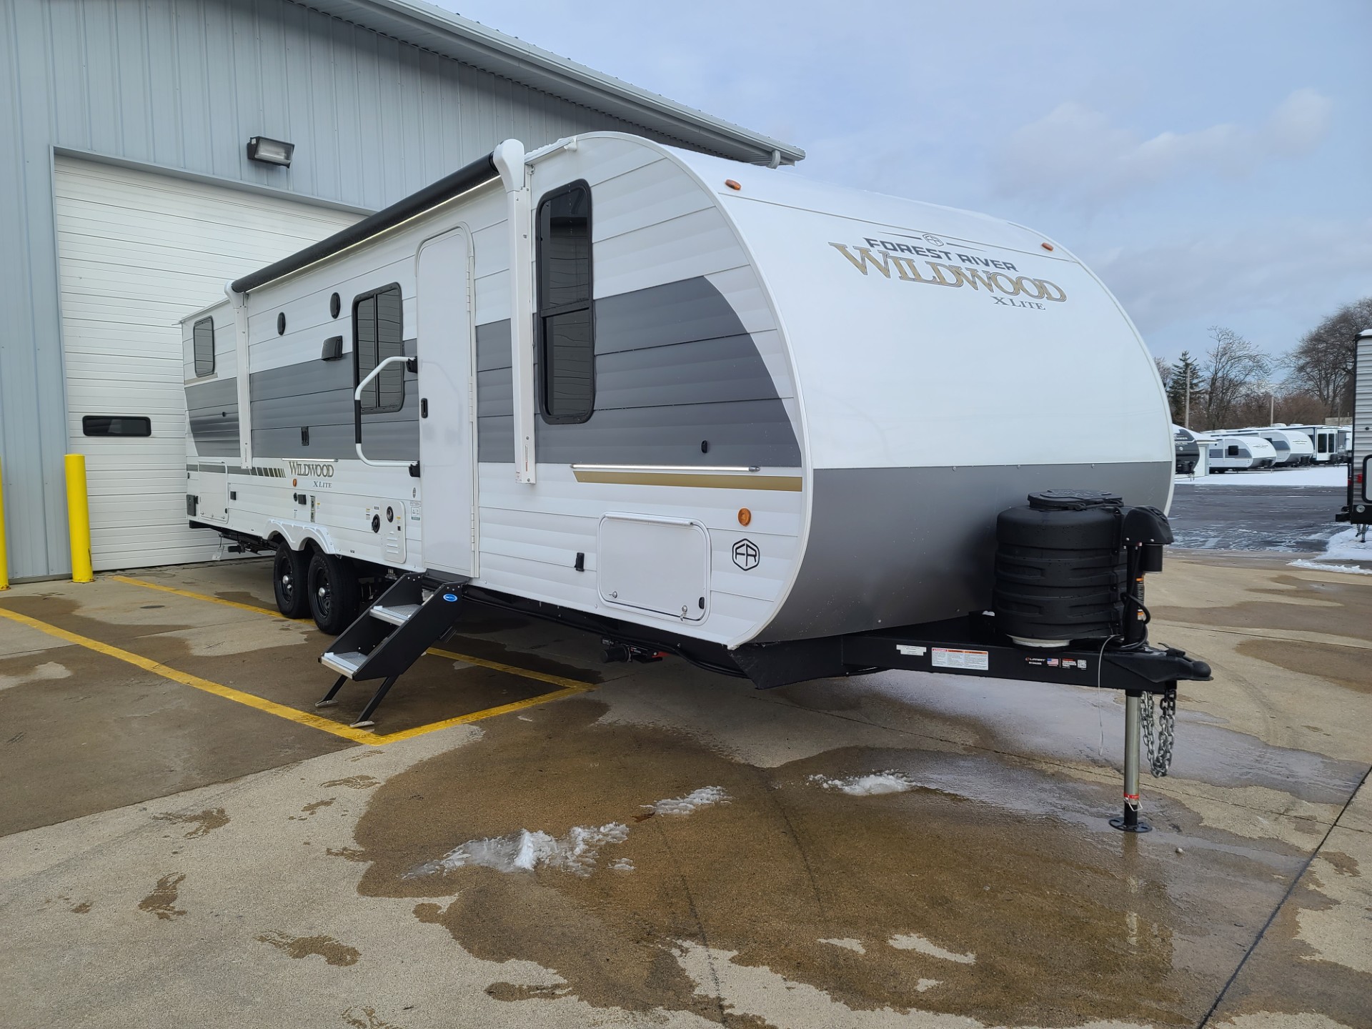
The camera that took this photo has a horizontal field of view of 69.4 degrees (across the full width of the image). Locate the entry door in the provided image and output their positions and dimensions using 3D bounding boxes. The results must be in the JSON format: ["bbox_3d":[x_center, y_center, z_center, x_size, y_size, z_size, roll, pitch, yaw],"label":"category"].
[{"bbox_3d":[-1.282,-0.599,5.302,0.070,1.822,0.718,-3,5,-38],"label":"entry door"}]

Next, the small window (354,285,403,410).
[{"bbox_3d":[-1.878,-0.992,6.029,0.060,0.754,0.783,-3,5,-38],"label":"small window"}]

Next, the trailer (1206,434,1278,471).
[{"bbox_3d":[40.800,-4.660,74.900,2.440,2.880,8.000,-2,4,-21],"label":"trailer"}]

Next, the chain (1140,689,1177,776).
[{"bbox_3d":[1.703,0.795,3.594,0.080,0.315,0.110,-3,5,-38],"label":"chain"}]

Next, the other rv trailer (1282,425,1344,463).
[{"bbox_3d":[52.900,-6.240,88.800,2.500,3.500,11.000,-1,4,-17],"label":"other rv trailer"}]

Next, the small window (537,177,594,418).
[{"bbox_3d":[-0.530,-0.909,4.323,0.060,1.033,0.464,-3,5,-38],"label":"small window"}]

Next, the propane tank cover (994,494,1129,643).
[{"bbox_3d":[1.451,0.182,3.867,0.630,0.550,0.370,-3,5,-38],"label":"propane tank cover"}]

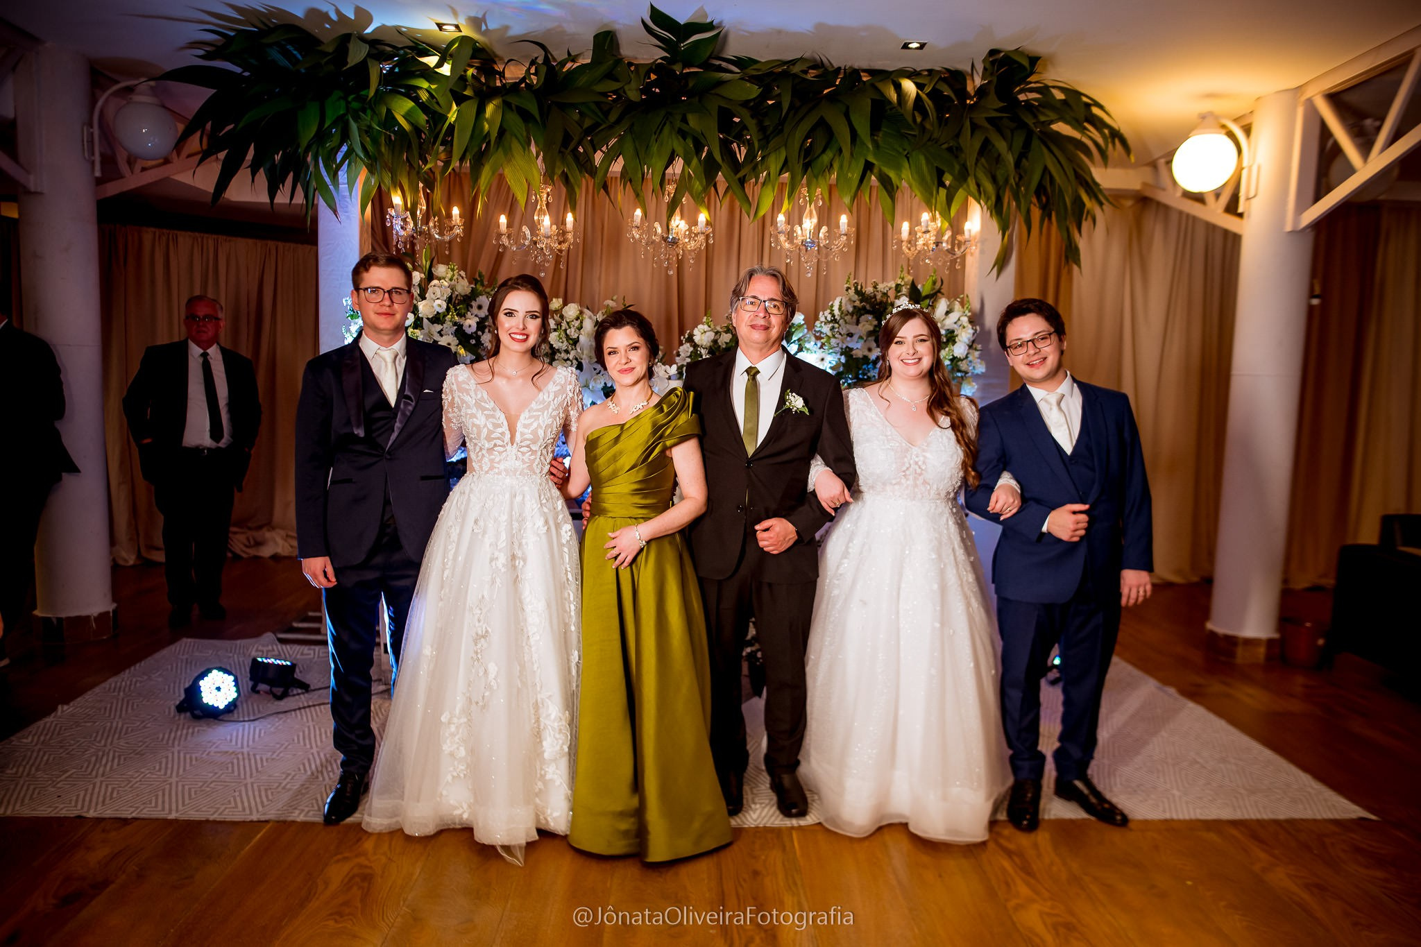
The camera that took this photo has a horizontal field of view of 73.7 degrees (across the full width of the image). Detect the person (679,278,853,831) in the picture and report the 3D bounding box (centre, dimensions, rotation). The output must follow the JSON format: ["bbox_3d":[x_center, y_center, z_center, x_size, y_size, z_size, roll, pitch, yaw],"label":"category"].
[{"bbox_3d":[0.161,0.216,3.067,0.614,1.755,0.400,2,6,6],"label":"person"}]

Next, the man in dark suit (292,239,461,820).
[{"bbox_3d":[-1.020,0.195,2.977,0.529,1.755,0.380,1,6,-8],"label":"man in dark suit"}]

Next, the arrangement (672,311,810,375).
[{"bbox_3d":[0.150,-0.607,4.500,0.660,0.360,0.420,1,6,-2],"label":"arrangement"}]

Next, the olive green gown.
[{"bbox_3d":[-0.176,0.422,2.887,0.521,1.364,0.450,2,6,8],"label":"olive green gown"}]

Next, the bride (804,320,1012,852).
[{"bbox_3d":[0.663,0.283,3.102,0.703,1.640,0.620,3,6,11],"label":"bride"}]

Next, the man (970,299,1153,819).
[{"bbox_3d":[1.119,0.281,3.071,0.573,1.672,0.420,2,6,10],"label":"man"}]

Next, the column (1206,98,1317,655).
[{"bbox_3d":[2.843,-0.473,4.870,0.320,2.900,0.320,5,7,30],"label":"column"}]

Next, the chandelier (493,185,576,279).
[{"bbox_3d":[-0.877,-1.231,4.750,0.400,0.460,0.400,1,6,-2],"label":"chandelier"}]

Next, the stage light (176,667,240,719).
[{"bbox_3d":[-2.032,0.868,3.861,0.160,0.190,0.210,-13,-4,35],"label":"stage light"}]

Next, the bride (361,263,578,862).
[{"bbox_3d":[-0.760,0.235,3.038,0.690,1.710,0.620,1,6,-6],"label":"bride"}]

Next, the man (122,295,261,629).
[{"bbox_3d":[-2.923,-0.083,5.335,0.670,1.790,0.380,-1,6,-26],"label":"man"}]

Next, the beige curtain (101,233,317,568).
[{"bbox_3d":[-3.710,-0.553,7.027,1.500,2.360,0.220,-2,6,-29],"label":"beige curtain"}]

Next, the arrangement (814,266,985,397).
[{"bbox_3d":[0.845,-0.619,4.308,0.793,0.589,0.650,2,6,5],"label":"arrangement"}]

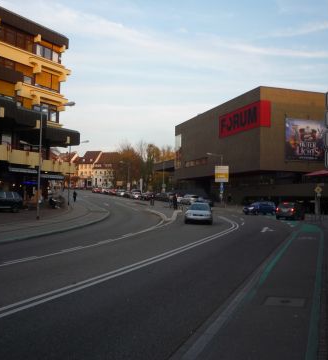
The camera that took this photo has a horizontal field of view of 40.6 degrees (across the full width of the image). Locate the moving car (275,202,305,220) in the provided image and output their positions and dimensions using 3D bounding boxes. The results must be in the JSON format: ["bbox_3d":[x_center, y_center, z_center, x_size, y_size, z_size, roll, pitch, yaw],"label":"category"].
[{"bbox_3d":[11.200,2.679,38.900,1.780,1.520,4.300,0,-3,25],"label":"moving car"}]

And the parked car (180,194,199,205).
[{"bbox_3d":[3.423,2.823,62.000,1.780,1.500,4.350,2,-3,-21],"label":"parked car"}]

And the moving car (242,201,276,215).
[{"bbox_3d":[11.300,3.106,49.500,4.400,1.550,1.800,2,-3,-28],"label":"moving car"}]

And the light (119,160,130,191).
[{"bbox_3d":[-7.951,0.061,90.000,2.400,7.900,0.400,1,-3,-13],"label":"light"}]

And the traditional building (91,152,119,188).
[{"bbox_3d":[-19.815,-3.255,157.000,10.000,13.000,9.500,0,-3,19],"label":"traditional building"}]

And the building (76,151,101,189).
[{"bbox_3d":[-27.018,-3.469,162.000,7.300,13.600,9.500,0,-3,19],"label":"building"}]

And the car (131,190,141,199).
[{"bbox_3d":[-4.968,2.617,79.000,1.800,1.750,4.400,1,-3,-15],"label":"car"}]

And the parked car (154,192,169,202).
[{"bbox_3d":[-0.316,2.745,70.000,1.770,1.470,4.300,2,-3,-20],"label":"parked car"}]

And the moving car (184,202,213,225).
[{"bbox_3d":[2.500,2.222,30.200,1.750,1.420,4.400,0,-2,7],"label":"moving car"}]

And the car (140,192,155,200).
[{"bbox_3d":[-2.789,2.840,75.000,1.760,1.470,4.300,2,-3,-18],"label":"car"}]

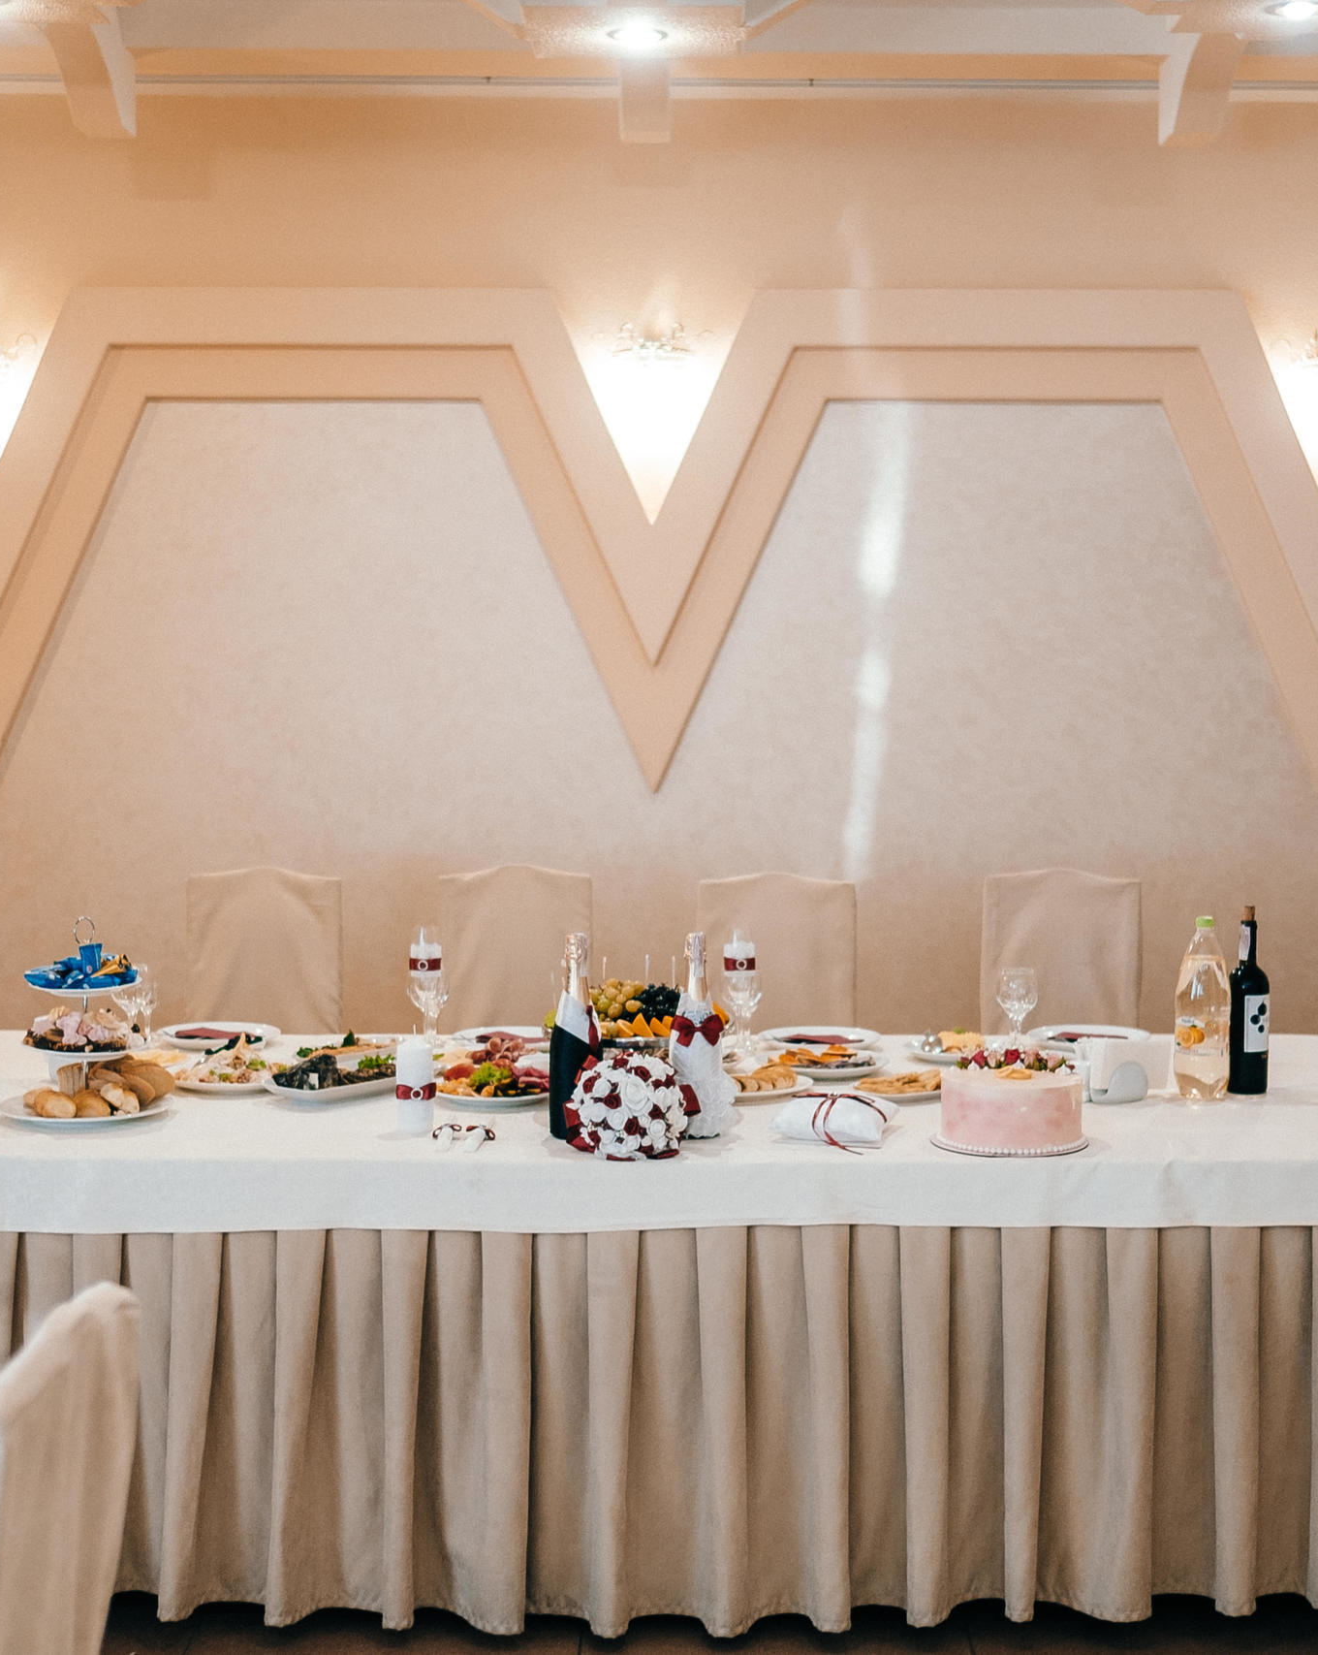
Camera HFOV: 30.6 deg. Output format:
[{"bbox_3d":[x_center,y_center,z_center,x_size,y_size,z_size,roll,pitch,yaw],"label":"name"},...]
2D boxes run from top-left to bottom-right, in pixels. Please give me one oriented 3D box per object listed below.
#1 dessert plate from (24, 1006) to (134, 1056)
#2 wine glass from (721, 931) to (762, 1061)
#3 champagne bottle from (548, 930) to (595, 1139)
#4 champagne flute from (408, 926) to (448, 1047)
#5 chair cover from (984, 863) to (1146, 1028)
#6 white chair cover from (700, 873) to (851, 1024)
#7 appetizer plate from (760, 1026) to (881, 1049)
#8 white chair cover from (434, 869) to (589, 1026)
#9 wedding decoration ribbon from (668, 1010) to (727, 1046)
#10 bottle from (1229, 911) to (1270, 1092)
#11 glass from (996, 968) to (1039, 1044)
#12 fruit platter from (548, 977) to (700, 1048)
[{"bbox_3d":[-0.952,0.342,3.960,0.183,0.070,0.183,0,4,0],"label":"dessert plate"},{"bbox_3d":[0.158,0.316,4.601,0.066,0.242,0.066,0,4,0],"label":"wine glass"},{"bbox_3d":[-0.131,0.329,3.841,0.086,0.324,0.086,0,4,0],"label":"champagne bottle"},{"bbox_3d":[-0.461,0.319,4.792,0.074,0.245,0.074,0,4,0],"label":"champagne flute"},{"bbox_3d":[0.938,0.628,5.450,0.400,1.034,0.500,0,4,0],"label":"chair cover"},{"bbox_3d":[0.272,0.633,5.451,0.400,1.021,0.500,0,4,0],"label":"white chair cover"},{"bbox_3d":[0.313,0.420,4.669,0.233,0.026,0.233,0,4,0],"label":"appetizer plate"},{"bbox_3d":[-0.329,0.620,5.308,0.400,1.033,0.520,0,4,0],"label":"white chair cover"},{"bbox_3d":[0.062,0.322,3.818,0.084,0.052,0.035,0,4,0],"label":"wedding decoration ribbon"},{"bbox_3d":[1.040,0.302,4.238,0.074,0.326,0.074,-2,5,-26],"label":"bottle"},{"bbox_3d":[0.713,0.363,4.802,0.079,0.162,0.079,0,4,0],"label":"glass"},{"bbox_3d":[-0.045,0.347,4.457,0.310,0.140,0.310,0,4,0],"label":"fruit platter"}]

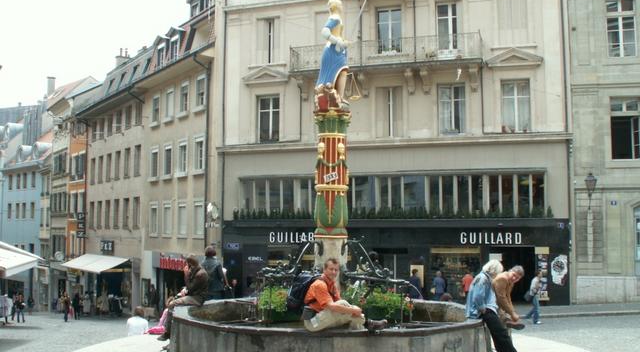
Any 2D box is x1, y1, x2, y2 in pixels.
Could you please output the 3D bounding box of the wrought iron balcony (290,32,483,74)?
[{"bbox_3d":[2.673,-4.965,26.885,7.824,1.206,1.000,-1,-6,14],"label":"wrought iron balcony"}]

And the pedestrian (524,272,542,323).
[{"bbox_3d":[6.810,3.870,20.511,0.620,1.700,0.500,-1,-6,7],"label":"pedestrian"}]

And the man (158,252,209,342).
[{"bbox_3d":[-2.127,1.907,10.157,0.760,1.360,0.500,0,-6,3],"label":"man"}]

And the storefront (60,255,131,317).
[{"bbox_3d":[-13.563,6.452,38.536,1.800,3.200,8.200,4,-7,-36],"label":"storefront"}]

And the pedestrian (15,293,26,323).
[{"bbox_3d":[-16.779,7.428,36.222,0.500,1.680,0.400,2,-6,-17],"label":"pedestrian"}]

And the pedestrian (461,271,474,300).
[{"bbox_3d":[5.483,4.377,23.977,0.500,1.660,0.350,-1,-6,14],"label":"pedestrian"}]

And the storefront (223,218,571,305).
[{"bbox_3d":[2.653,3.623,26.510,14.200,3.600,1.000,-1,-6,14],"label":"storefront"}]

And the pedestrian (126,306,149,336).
[{"bbox_3d":[-3.563,3.128,12.643,0.500,1.100,0.750,2,-6,-20],"label":"pedestrian"}]

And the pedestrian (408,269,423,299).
[{"bbox_3d":[3.624,4.405,24.476,0.500,1.720,0.350,-1,-6,14],"label":"pedestrian"}]

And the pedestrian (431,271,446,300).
[{"bbox_3d":[4.515,4.461,24.470,0.520,1.720,0.350,-1,-6,14],"label":"pedestrian"}]

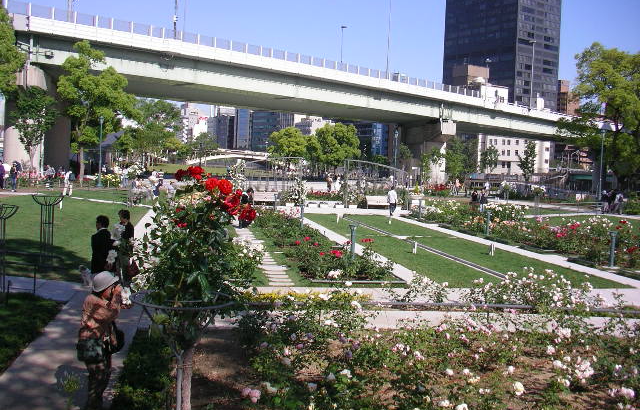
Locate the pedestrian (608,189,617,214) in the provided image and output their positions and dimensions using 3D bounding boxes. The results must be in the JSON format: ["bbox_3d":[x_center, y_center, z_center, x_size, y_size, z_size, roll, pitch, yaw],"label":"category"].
[{"bbox_3d":[20.737,-0.234,48.500,0.420,1.680,0.500,1,4,-18],"label":"pedestrian"}]

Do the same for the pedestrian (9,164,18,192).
[{"bbox_3d":[-19.234,-1.728,43.000,0.500,1.660,0.420,5,4,39],"label":"pedestrian"}]

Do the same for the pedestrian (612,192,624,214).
[{"bbox_3d":[21.169,-0.108,48.542,0.420,1.630,0.500,2,3,6],"label":"pedestrian"}]

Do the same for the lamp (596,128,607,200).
[{"bbox_3d":[25.970,-3.684,63.000,0.500,6.600,0.500,2,3,0],"label":"lamp"}]

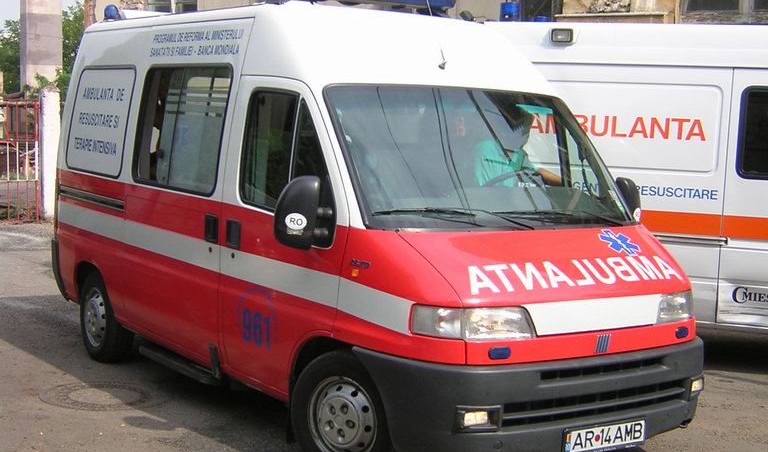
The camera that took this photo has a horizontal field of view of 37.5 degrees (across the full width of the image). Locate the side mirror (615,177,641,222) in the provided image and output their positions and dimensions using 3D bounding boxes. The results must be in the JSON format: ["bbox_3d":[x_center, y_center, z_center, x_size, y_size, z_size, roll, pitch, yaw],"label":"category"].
[{"bbox_3d":[1.412,-0.100,6.580,0.290,0.335,0.180,-1,6,-35],"label":"side mirror"}]

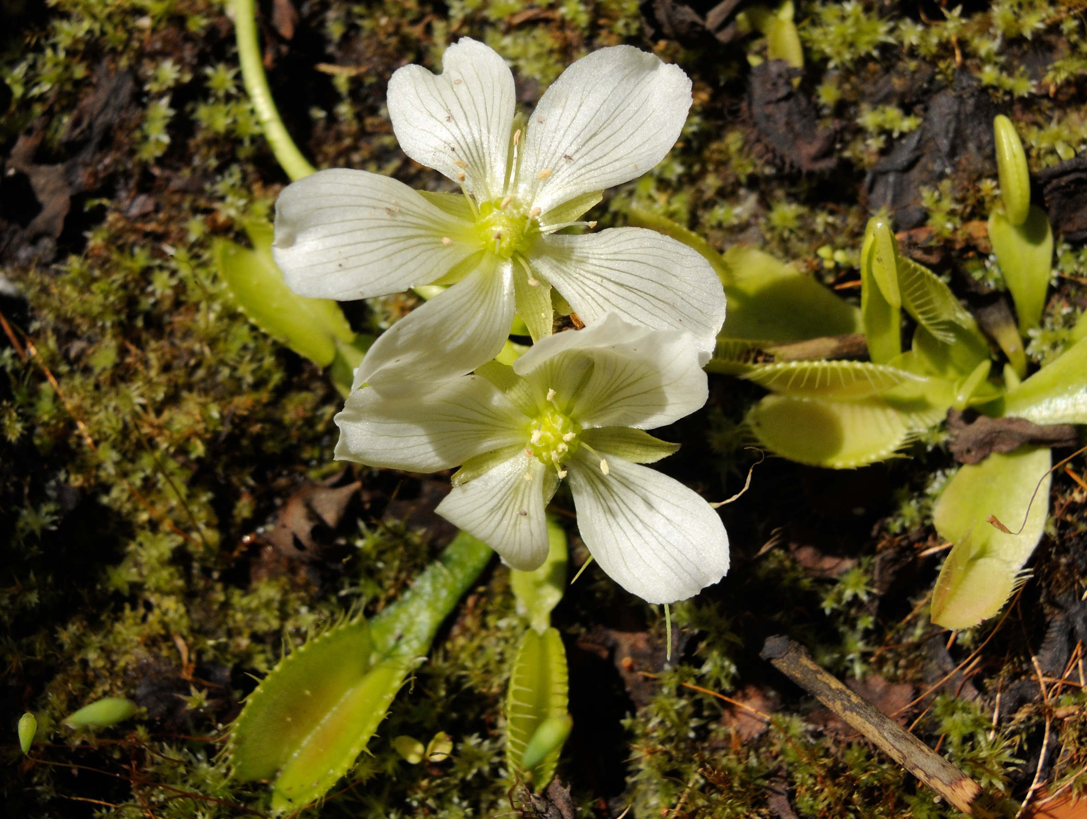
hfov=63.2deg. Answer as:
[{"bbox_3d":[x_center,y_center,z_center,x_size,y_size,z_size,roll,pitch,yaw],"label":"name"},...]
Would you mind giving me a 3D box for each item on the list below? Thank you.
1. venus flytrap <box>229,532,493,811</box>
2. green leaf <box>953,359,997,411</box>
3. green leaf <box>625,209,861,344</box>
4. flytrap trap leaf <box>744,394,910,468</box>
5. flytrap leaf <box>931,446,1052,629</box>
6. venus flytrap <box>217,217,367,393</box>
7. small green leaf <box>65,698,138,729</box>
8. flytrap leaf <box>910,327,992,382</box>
[{"bbox_3d":[-0.016,0.021,0.076,0.009,0.006,0.028,40,75,14],"label":"venus flytrap"},{"bbox_3d":[0.040,-0.002,0.081,0.002,0.003,0.005,37,74,13],"label":"green leaf"},{"bbox_3d":[0.020,-0.014,0.090,0.023,0.005,0.013,14,70,5],"label":"green leaf"},{"bbox_3d":[0.026,0.002,0.083,0.015,0.004,0.007,0,70,0],"label":"flytrap trap leaf"},{"bbox_3d":[0.040,0.012,0.080,0.010,0.005,0.017,16,70,6],"label":"flytrap leaf"},{"bbox_3d":[-0.025,-0.010,0.089,0.010,0.006,0.020,-37,74,-13],"label":"venus flytrap"},{"bbox_3d":[-0.037,0.026,0.075,0.006,0.002,0.002,-12,70,-4],"label":"small green leaf"},{"bbox_3d":[0.039,-0.006,0.086,0.007,0.003,0.005,35,73,12],"label":"flytrap leaf"}]

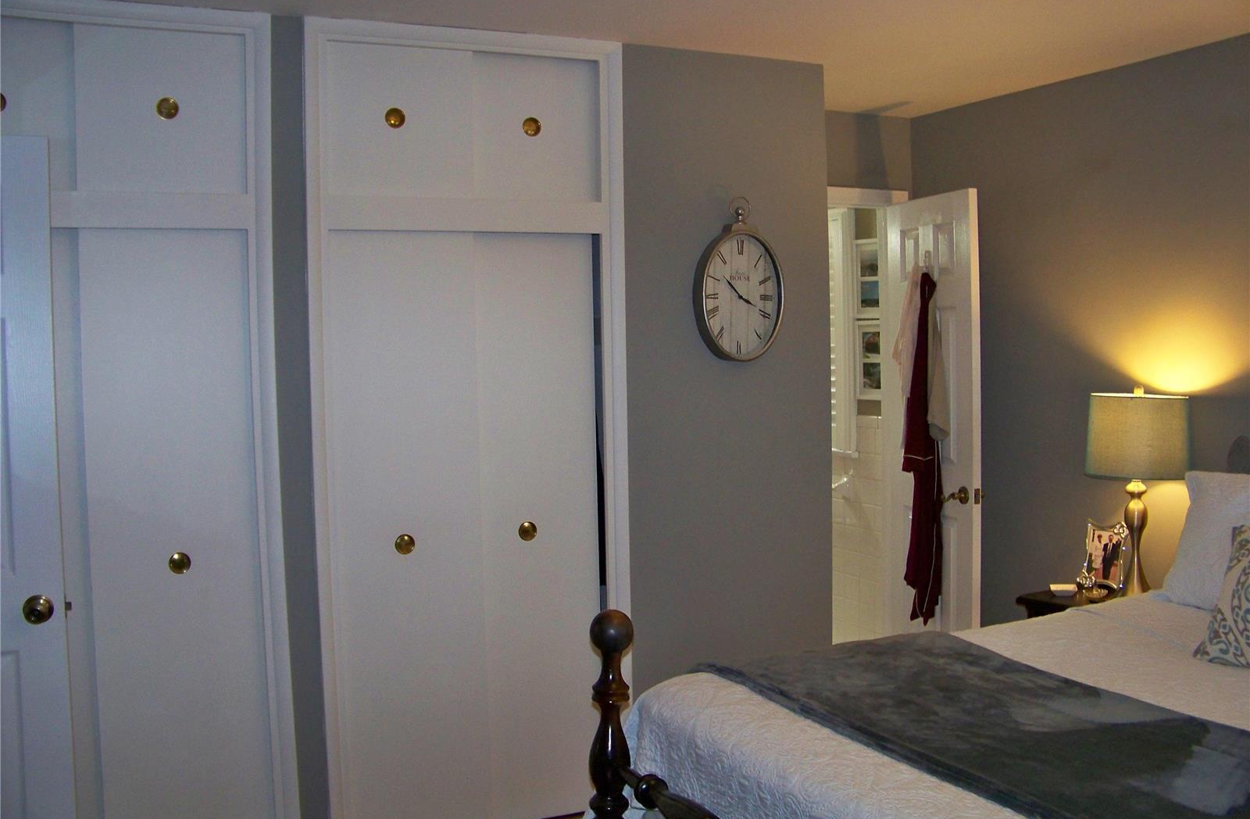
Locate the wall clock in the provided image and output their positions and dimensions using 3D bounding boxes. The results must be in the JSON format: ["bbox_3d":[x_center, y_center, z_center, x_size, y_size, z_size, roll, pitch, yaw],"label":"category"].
[{"bbox_3d":[0.360,-0.410,3.769,0.292,0.512,0.066,-3,5,-24],"label":"wall clock"}]

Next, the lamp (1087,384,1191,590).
[{"bbox_3d":[1.646,0.273,3.826,0.311,0.695,0.311,-3,5,-24],"label":"lamp"}]

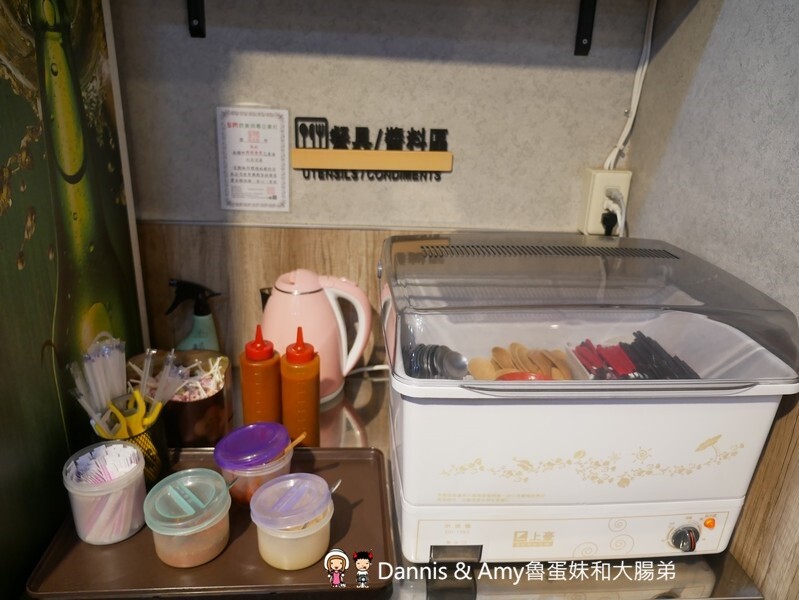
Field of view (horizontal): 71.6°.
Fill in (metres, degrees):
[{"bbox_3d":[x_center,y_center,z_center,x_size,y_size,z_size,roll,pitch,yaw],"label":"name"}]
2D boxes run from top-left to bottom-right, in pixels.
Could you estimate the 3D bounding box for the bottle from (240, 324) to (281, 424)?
[{"bbox_3d":[-0.232,0.142,0.937,0.070,0.217,0.070,1,22,-3],"label":"bottle"}]

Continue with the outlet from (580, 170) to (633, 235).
[{"bbox_3d":[0.395,-0.188,1.070,0.072,0.121,0.042,1,22,-3],"label":"outlet"}]

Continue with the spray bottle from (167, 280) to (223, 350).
[{"bbox_3d":[-0.397,0.068,1.085,0.097,0.229,0.085,1,22,-3],"label":"spray bottle"}]

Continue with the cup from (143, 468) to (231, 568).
[{"bbox_3d":[-0.276,0.289,0.735,0.106,0.076,0.106,1,22,-3],"label":"cup"}]

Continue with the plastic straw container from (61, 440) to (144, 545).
[{"bbox_3d":[-0.393,0.262,0.750,0.092,0.105,0.092,1,22,-3],"label":"plastic straw container"}]

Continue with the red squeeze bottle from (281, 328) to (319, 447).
[{"bbox_3d":[-0.165,0.145,0.934,0.069,0.218,0.069,1,22,-3],"label":"red squeeze bottle"}]

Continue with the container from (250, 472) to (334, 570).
[{"bbox_3d":[-0.141,0.296,0.739,0.106,0.071,0.106,1,22,-3],"label":"container"}]

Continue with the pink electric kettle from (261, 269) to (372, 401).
[{"bbox_3d":[-0.159,0.066,1.073,0.213,0.262,0.158,1,22,-3],"label":"pink electric kettle"}]

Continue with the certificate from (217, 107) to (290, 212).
[{"bbox_3d":[-0.271,-0.259,1.034,0.129,0.185,0.008,1,22,-3],"label":"certificate"}]

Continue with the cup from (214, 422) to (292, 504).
[{"bbox_3d":[-0.219,0.251,0.846,0.110,0.074,0.110,1,22,-3],"label":"cup"}]

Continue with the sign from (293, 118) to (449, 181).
[{"bbox_3d":[-0.049,-0.275,1.028,0.300,0.112,0.022,1,22,-3],"label":"sign"}]

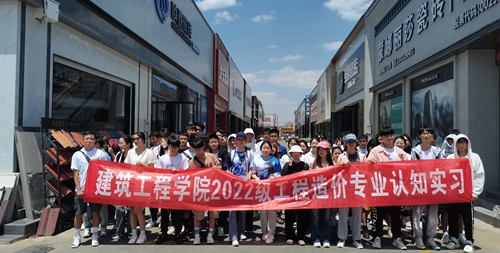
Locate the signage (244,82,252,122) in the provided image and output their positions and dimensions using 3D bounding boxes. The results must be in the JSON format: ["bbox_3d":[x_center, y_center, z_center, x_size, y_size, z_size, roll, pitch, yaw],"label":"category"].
[{"bbox_3d":[-0.033,-3.528,57.267,0.200,5.199,13.347,1,-2,4],"label":"signage"}]

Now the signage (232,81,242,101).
[{"bbox_3d":[-1.283,-3.562,41.310,0.120,1.403,8.921,1,-2,4],"label":"signage"}]

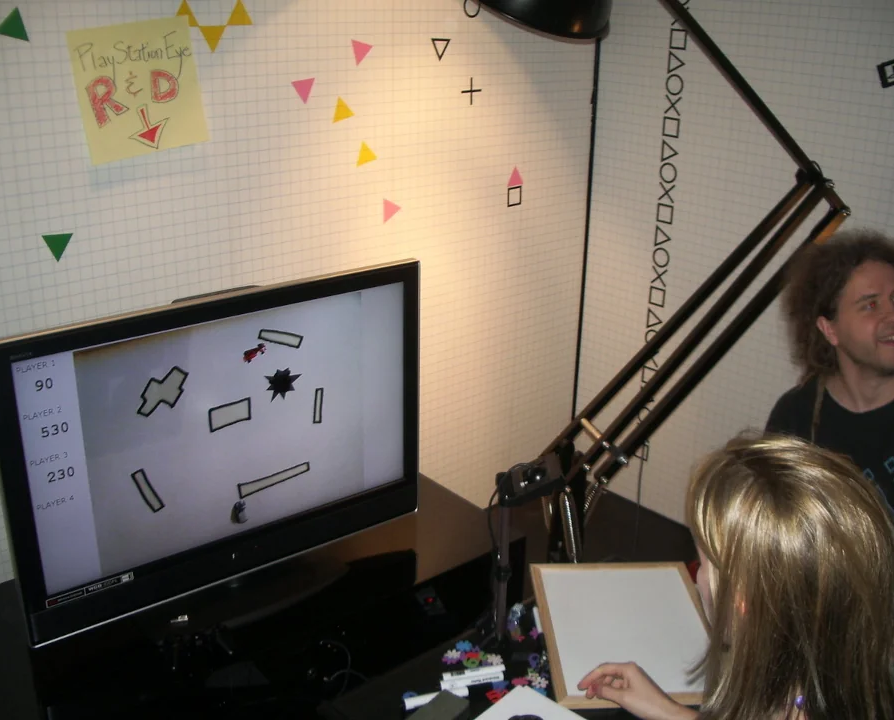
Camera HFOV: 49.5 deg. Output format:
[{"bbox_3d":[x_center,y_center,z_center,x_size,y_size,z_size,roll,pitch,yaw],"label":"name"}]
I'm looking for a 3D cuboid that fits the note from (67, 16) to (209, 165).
[{"bbox_3d":[-0.661,-0.583,2.091,0.283,0.285,0.012,-24,31,-35],"label":"note"}]

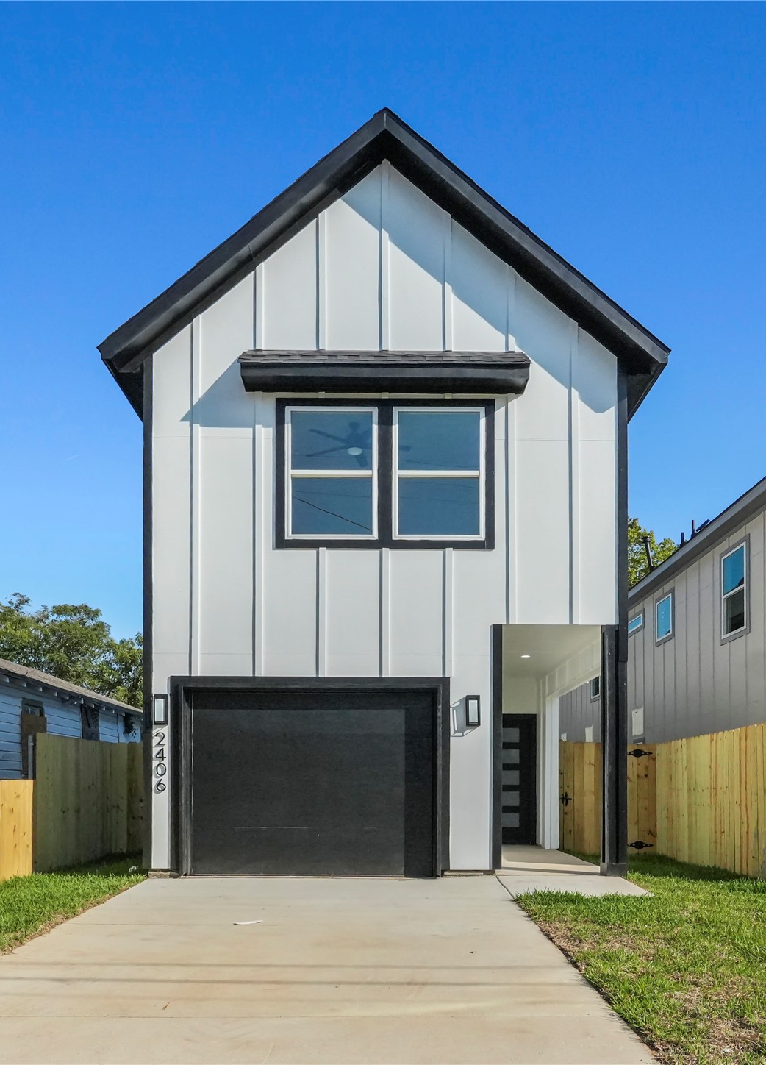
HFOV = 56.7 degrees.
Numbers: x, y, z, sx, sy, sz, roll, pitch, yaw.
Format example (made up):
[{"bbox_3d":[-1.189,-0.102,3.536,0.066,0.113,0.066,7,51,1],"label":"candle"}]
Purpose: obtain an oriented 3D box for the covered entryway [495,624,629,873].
[{"bbox_3d":[1.930,2.400,8.900,1.420,2.680,2.600,0,0,0],"label":"covered entryway"}]

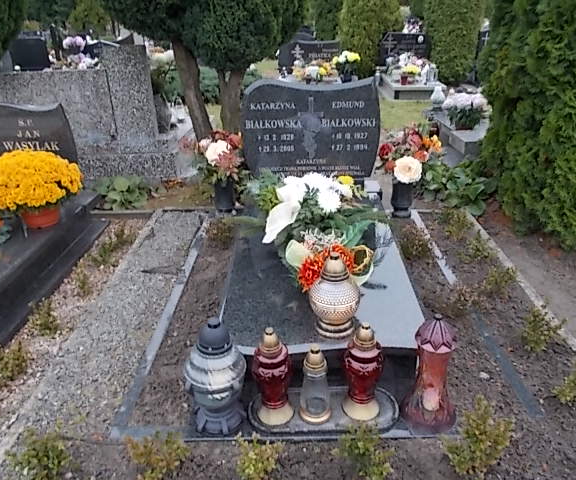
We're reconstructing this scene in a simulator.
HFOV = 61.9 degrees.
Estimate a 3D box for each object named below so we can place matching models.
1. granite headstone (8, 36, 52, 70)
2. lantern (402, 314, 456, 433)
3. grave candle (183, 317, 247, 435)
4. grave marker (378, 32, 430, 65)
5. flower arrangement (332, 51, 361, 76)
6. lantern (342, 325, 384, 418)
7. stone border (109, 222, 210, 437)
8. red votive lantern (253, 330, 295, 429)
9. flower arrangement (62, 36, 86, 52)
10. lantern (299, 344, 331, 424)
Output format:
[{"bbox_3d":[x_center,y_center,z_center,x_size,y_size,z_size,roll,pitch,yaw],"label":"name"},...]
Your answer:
[{"bbox_3d":[-3.621,-2.613,6.734,0.580,0.550,0.180,0,26,0],"label":"granite headstone"},{"bbox_3d":[0.467,0.432,1.554,0.190,0.430,0.190,0,26,0],"label":"lantern"},{"bbox_3d":[-0.232,0.434,1.550,0.205,0.430,0.205,0,26,0],"label":"grave candle"},{"bbox_3d":[2.171,-3.531,8.956,0.950,0.720,0.140,0,26,0],"label":"grave marker"},{"bbox_3d":[0.862,-2.573,7.087,0.420,0.440,0.400,0,26,0],"label":"flower arrangement"},{"bbox_3d":[0.238,0.395,1.488,0.122,0.321,0.122,0,25,0],"label":"lantern"},{"bbox_3d":[-0.514,0.236,2.267,0.065,0.060,1.770,0,25,0],"label":"stone border"},{"bbox_3d":[-0.046,0.403,1.473,0.119,0.320,0.119,-2,25,1],"label":"red votive lantern"},{"bbox_3d":[-2.722,-2.493,6.129,0.306,0.204,0.230,0,25,0],"label":"flower arrangement"},{"bbox_3d":[0.091,0.474,1.582,0.112,0.290,0.112,0,26,0],"label":"lantern"}]

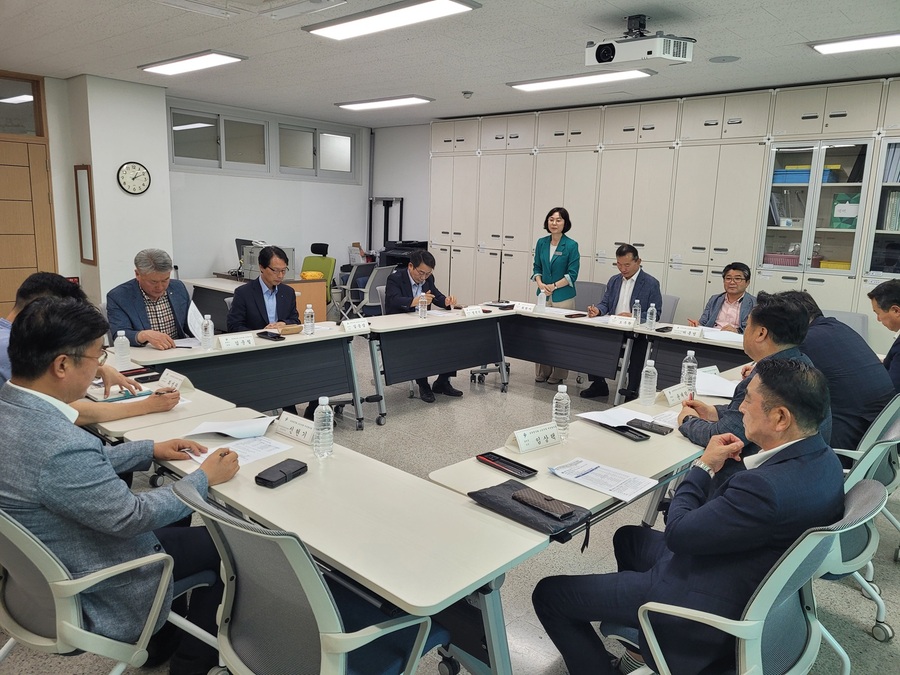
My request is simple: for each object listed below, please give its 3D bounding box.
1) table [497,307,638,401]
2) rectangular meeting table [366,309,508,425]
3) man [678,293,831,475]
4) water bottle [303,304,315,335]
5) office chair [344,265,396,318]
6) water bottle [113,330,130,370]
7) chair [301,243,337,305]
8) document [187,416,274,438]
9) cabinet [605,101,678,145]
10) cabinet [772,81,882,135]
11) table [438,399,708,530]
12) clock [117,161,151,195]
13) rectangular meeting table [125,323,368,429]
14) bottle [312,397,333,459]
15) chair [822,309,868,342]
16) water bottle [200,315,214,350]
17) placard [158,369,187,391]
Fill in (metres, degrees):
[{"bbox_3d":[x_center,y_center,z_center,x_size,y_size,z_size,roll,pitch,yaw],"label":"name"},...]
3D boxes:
[{"bbox_3d":[0.958,0.150,5.768,1.500,0.720,0.500,11,14,41],"label":"table"},{"bbox_3d":[-0.165,0.186,5.631,0.520,0.725,1.630,12,14,43],"label":"rectangular meeting table"},{"bbox_3d":[1.216,0.489,2.660,0.760,1.280,0.560,12,14,43],"label":"man"},{"bbox_3d":[-0.911,-0.121,4.382,0.065,0.194,0.065,2,10,0],"label":"water bottle"},{"bbox_3d":[-0.895,-0.332,7.781,0.550,0.890,0.560,8,12,29],"label":"office chair"},{"bbox_3d":[-1.600,0.056,3.285,0.066,0.195,0.066,11,14,41],"label":"water bottle"},{"bbox_3d":[-1.752,-0.568,8.269,0.620,1.150,0.620,9,13,33],"label":"chair"},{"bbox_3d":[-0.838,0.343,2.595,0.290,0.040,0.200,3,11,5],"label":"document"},{"bbox_3d":[1.962,-2.078,6.686,0.800,0.400,0.400,11,14,41],"label":"cabinet"},{"bbox_3d":[3.124,-1.830,5.541,0.803,0.394,0.400,11,14,41],"label":"cabinet"},{"bbox_3d":[0.636,0.757,2.673,0.515,0.715,1.610,12,14,43],"label":"table"},{"bbox_3d":[-3.035,-1.532,6.494,0.045,0.305,0.305,12,14,43],"label":"clock"},{"bbox_3d":[-1.310,0.363,4.467,0.515,0.715,1.610,12,14,43],"label":"rectangular meeting table"},{"bbox_3d":[-0.407,0.285,2.169,0.063,0.197,0.063,2,10,0],"label":"bottle"},{"bbox_3d":[2.737,0.253,5.078,0.580,0.880,0.600,11,14,41],"label":"chair"},{"bbox_3d":[-1.466,-0.037,4.069,0.066,0.208,0.066,12,14,43],"label":"water bottle"},{"bbox_3d":[-1.291,0.200,3.195,0.210,0.074,0.075,12,14,43],"label":"placard"}]

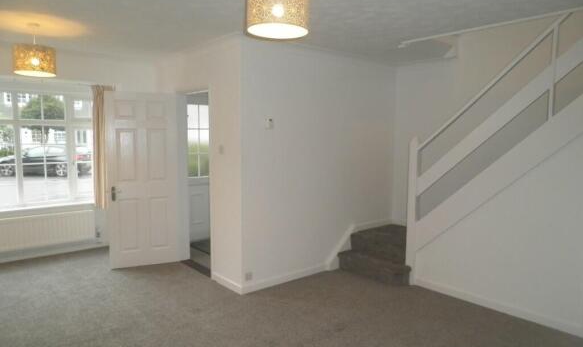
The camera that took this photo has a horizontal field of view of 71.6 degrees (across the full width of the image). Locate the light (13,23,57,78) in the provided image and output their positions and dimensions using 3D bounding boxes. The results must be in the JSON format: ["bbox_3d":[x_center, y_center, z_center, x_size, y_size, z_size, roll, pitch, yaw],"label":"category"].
[{"bbox_3d":[-2.187,-1.061,3.446,0.307,0.416,0.307,-4,8,-40],"label":"light"}]

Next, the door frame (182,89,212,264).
[{"bbox_3d":[-1.011,0.081,4.451,0.120,1.985,0.794,-4,8,-40],"label":"door frame"}]

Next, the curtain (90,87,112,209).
[{"bbox_3d":[-2.335,-0.307,5.042,0.260,1.515,0.110,-4,8,-40],"label":"curtain"}]

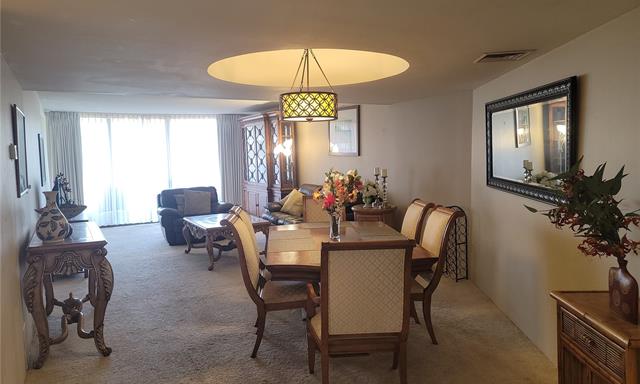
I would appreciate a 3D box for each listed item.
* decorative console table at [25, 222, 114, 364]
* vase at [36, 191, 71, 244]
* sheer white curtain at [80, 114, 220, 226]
[{"bbox_3d":[-2.075,0.770,3.818,0.520,0.850,1.200,-4,5,-30],"label":"decorative console table"},{"bbox_3d":[-2.124,0.196,3.687,0.270,0.402,0.270,-1,5,-6],"label":"vase"},{"bbox_3d":[-3.716,-0.516,10.425,3.000,2.400,0.140,-4,5,-30],"label":"sheer white curtain"}]

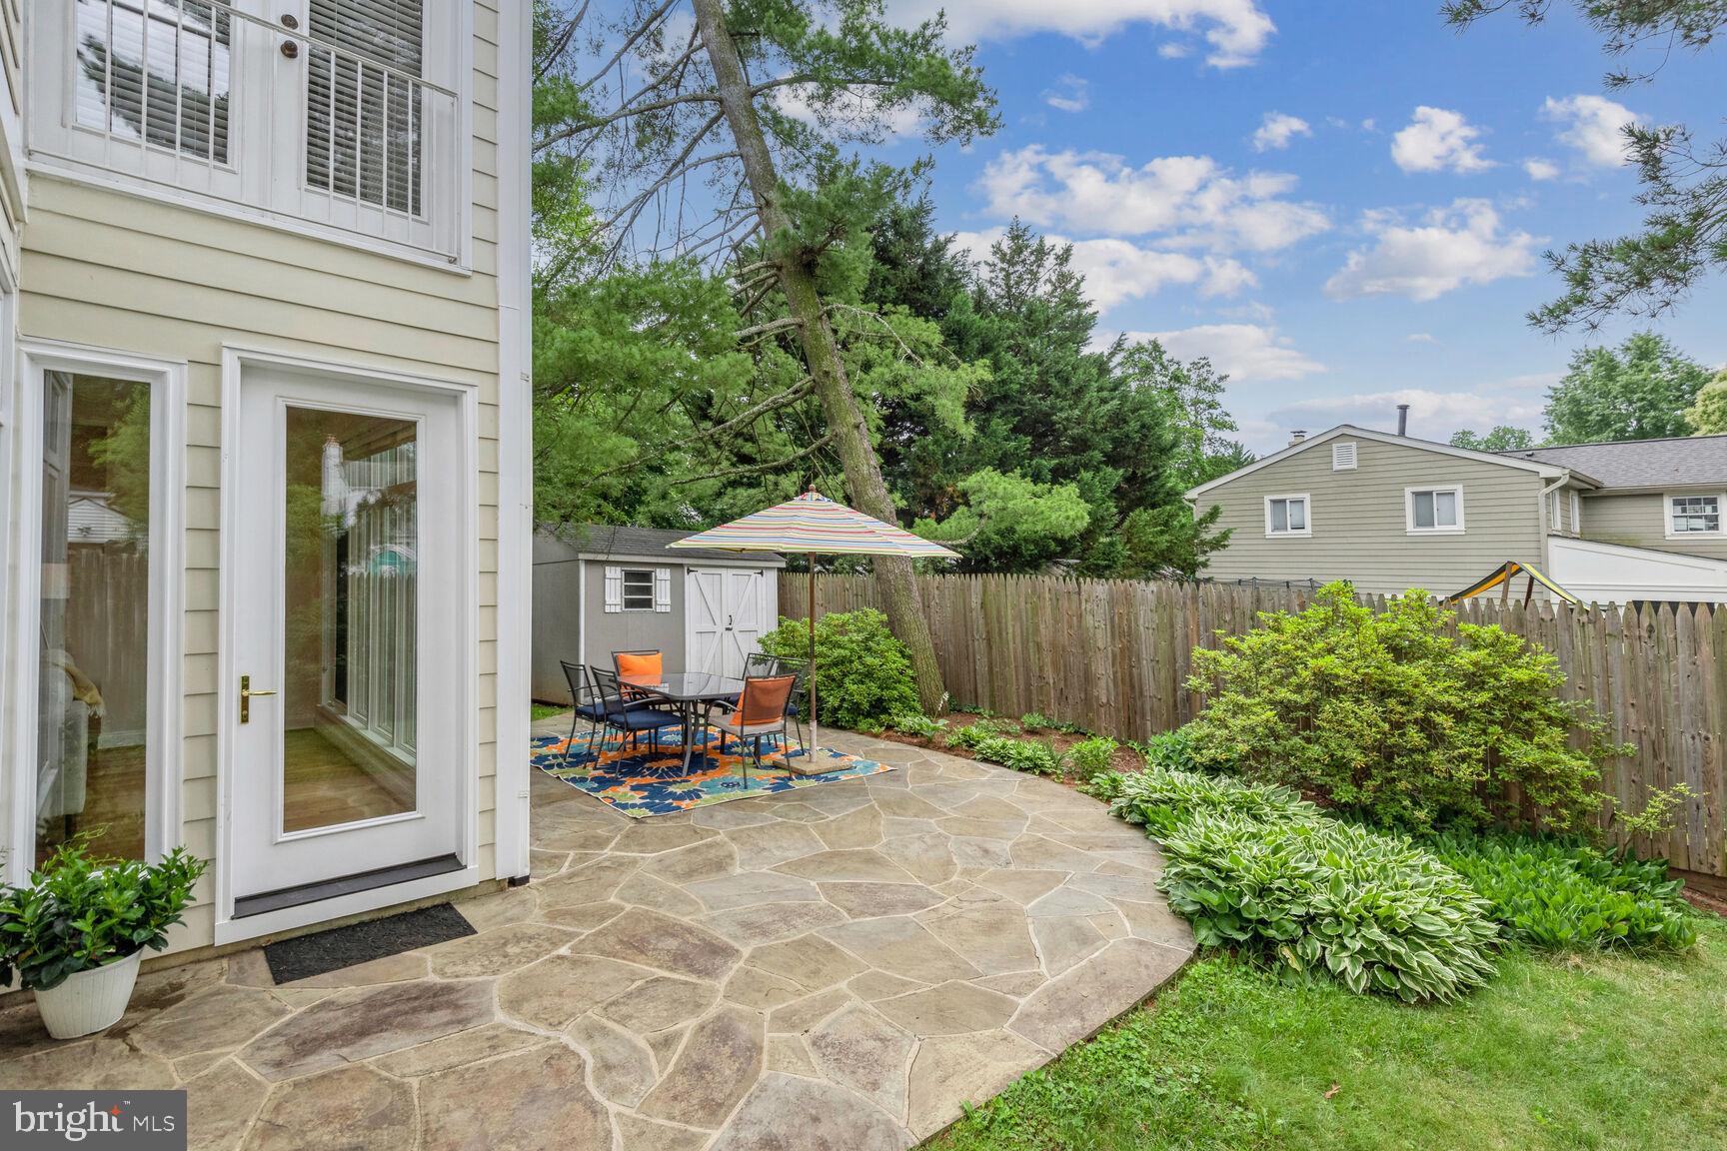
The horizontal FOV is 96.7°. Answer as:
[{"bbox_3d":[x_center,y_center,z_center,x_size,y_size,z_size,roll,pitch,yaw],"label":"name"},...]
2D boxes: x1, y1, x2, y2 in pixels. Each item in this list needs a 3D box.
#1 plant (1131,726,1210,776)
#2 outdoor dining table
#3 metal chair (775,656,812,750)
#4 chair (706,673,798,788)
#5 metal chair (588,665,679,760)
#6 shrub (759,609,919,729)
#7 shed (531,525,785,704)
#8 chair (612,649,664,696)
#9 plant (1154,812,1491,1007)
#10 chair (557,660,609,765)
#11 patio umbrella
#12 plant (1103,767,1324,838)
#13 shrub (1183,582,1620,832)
[{"bbox_3d":[2.880,1.634,7.099,0.780,0.420,0.720,0,-1,18],"label":"plant"},{"bbox_3d":[-1.649,1.397,7.328,1.000,0.720,1.620,1,-1,-38],"label":"outdoor dining table"},{"bbox_3d":[-0.961,1.315,7.583,0.680,0.925,0.600,1,-1,-42],"label":"metal chair"},{"bbox_3d":[-1.000,1.298,6.712,0.600,0.925,0.680,1,-2,-45],"label":"chair"},{"bbox_3d":[-2.076,1.308,7.037,0.680,0.925,0.600,1,-1,-41],"label":"metal chair"},{"bbox_3d":[-0.305,1.102,9.636,1.980,1.370,1.650,0,-1,26],"label":"shrub"},{"bbox_3d":[-3.765,0.521,13.310,3.600,2.750,3.450,1,-1,-41],"label":"shed"},{"bbox_3d":[-2.290,1.296,8.054,0.580,0.940,0.660,1,-1,-37],"label":"chair"},{"bbox_3d":[2.146,1.574,3.811,1.220,0.460,1.200,0,-1,12],"label":"plant"},{"bbox_3d":[-2.460,1.286,7.294,0.670,0.940,0.570,1,-1,-43],"label":"chair"},{"bbox_3d":[-0.455,0.472,6.964,2.700,2.560,2.700,0,-1,0],"label":"patio umbrella"},{"bbox_3d":[2.420,1.540,5.280,1.360,0.380,0.820,0,-1,9],"label":"plant"},{"bbox_3d":[4.018,1.014,6.012,1.400,1.850,2.650,1,-1,-43],"label":"shrub"}]

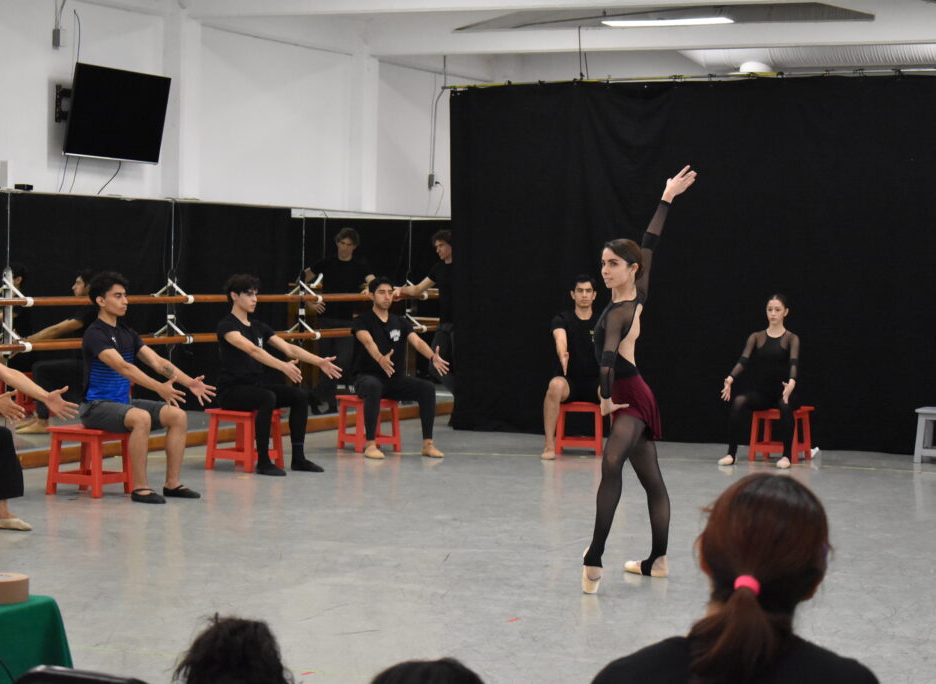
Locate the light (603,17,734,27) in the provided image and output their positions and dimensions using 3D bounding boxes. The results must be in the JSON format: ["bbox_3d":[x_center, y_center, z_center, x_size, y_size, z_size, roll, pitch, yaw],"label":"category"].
[{"bbox_3d":[1.730,-2.777,19.200,1.180,0.070,0.280,2,2,24],"label":"light"}]

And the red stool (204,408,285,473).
[{"bbox_3d":[-1.501,0.660,14.971,0.375,0.400,0.375,2,2,31],"label":"red stool"}]

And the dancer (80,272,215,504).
[{"bbox_3d":[-1.918,0.255,13.000,0.810,1.315,0.550,2,2,28],"label":"dancer"}]

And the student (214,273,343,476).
[{"bbox_3d":[-1.307,0.205,14.778,0.820,1.310,0.520,2,2,34],"label":"student"}]

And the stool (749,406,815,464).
[{"bbox_3d":[2.281,0.670,16.213,0.395,0.392,0.360,2,2,25],"label":"stool"}]

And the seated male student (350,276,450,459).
[{"bbox_3d":[-0.537,0.172,16.221,0.600,1.300,0.780,0,2,-25],"label":"seated male student"}]

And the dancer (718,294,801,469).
[{"bbox_3d":[2.190,0.271,16.193,0.540,1.230,0.760,2,2,24],"label":"dancer"}]

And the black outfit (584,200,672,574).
[{"bbox_3d":[0.692,0.221,9.713,0.410,1.690,0.550,1,2,10],"label":"black outfit"}]

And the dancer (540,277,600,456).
[{"bbox_3d":[0.871,0.182,16.427,0.620,1.340,0.740,1,2,-7],"label":"dancer"}]

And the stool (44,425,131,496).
[{"bbox_3d":[-2.238,0.705,13.182,0.395,0.392,0.360,2,2,25],"label":"stool"}]

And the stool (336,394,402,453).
[{"bbox_3d":[-0.738,0.611,16.591,0.360,0.392,0.395,0,2,-32],"label":"stool"}]

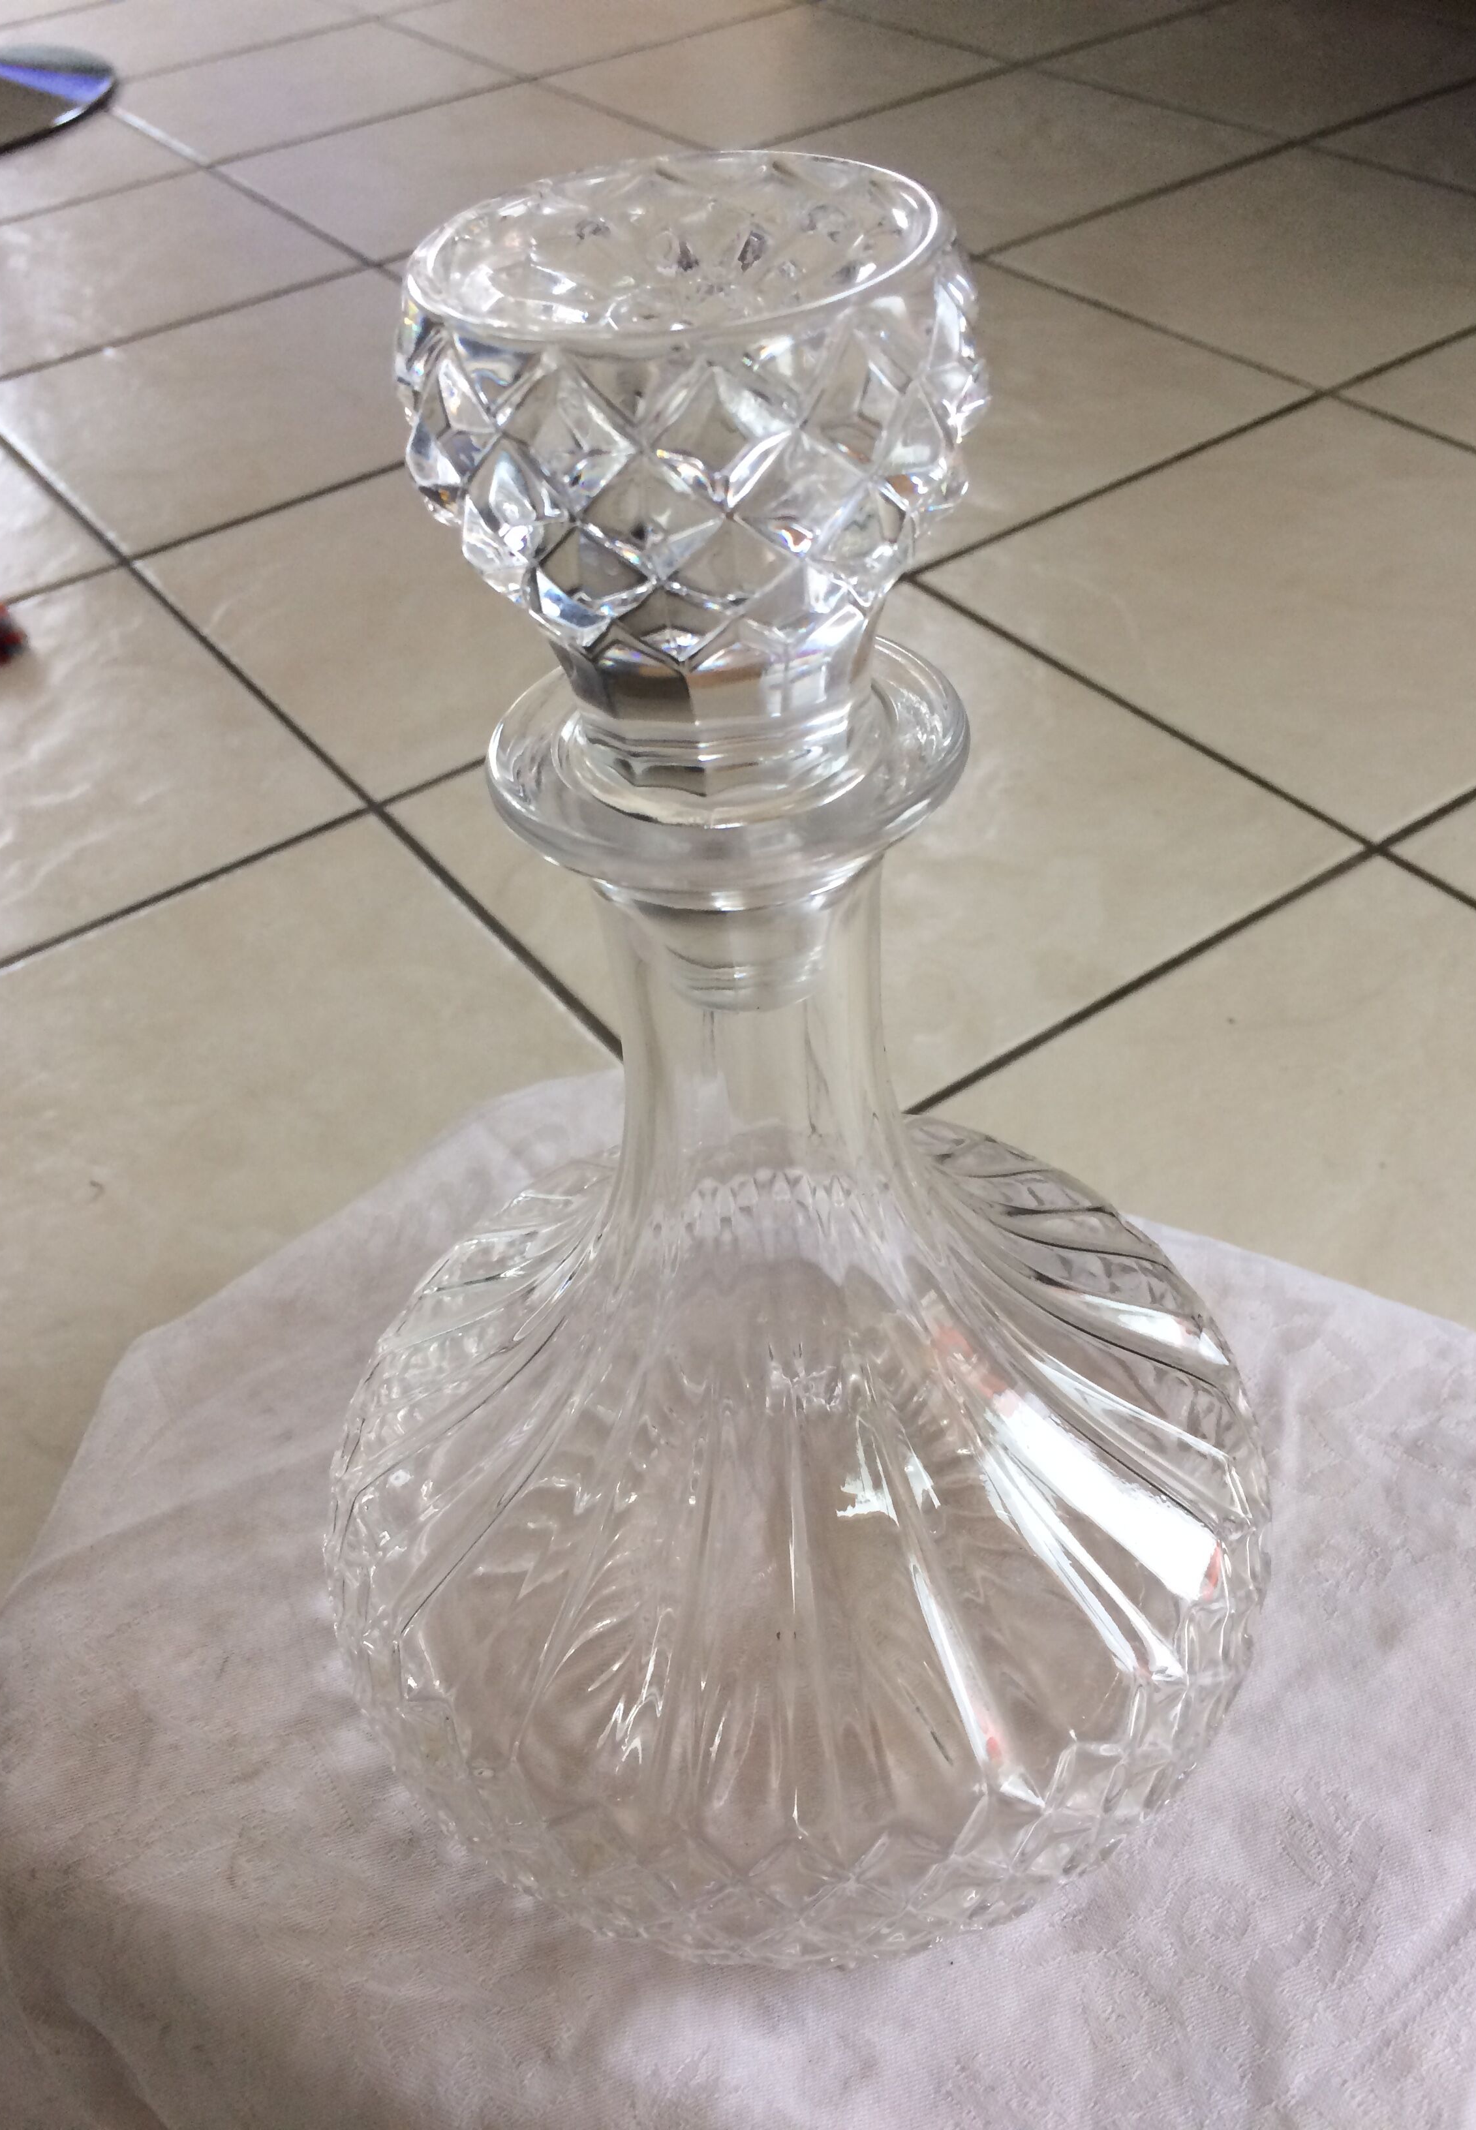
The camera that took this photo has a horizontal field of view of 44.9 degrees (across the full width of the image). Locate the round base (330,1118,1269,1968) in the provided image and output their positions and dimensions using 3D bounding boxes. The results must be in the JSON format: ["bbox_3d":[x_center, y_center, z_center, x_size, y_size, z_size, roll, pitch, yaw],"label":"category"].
[{"bbox_3d":[0.009,0.066,0.311,0.164,0.107,0.164,-3,44,3],"label":"round base"}]

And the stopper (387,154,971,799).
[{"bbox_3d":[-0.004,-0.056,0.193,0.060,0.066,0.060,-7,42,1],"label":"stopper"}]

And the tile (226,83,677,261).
[{"bbox_3d":[-0.245,-0.802,1.595,0.330,0.010,0.330,-28,48,-22],"label":"tile"}]

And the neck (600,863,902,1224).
[{"bbox_3d":[0.002,-0.004,0.243,0.043,0.064,0.043,-6,44,0],"label":"neck"}]

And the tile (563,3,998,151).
[{"bbox_3d":[0.032,-0.953,1.722,0.330,0.010,0.330,-28,48,-22],"label":"tile"}]

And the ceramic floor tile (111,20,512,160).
[{"bbox_3d":[-0.438,-0.983,1.802,0.330,0.010,0.330,-28,48,-22],"label":"ceramic floor tile"}]

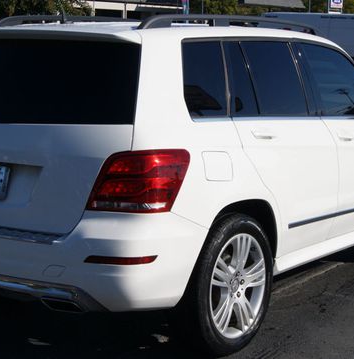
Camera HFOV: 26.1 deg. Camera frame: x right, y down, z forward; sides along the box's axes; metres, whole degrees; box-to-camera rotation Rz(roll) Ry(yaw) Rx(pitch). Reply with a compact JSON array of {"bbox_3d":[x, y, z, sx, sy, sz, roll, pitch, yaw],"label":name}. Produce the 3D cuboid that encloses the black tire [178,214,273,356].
[{"bbox_3d":[0.233,0.514,3.826,0.240,0.715,0.715,6,10,37],"label":"black tire"}]

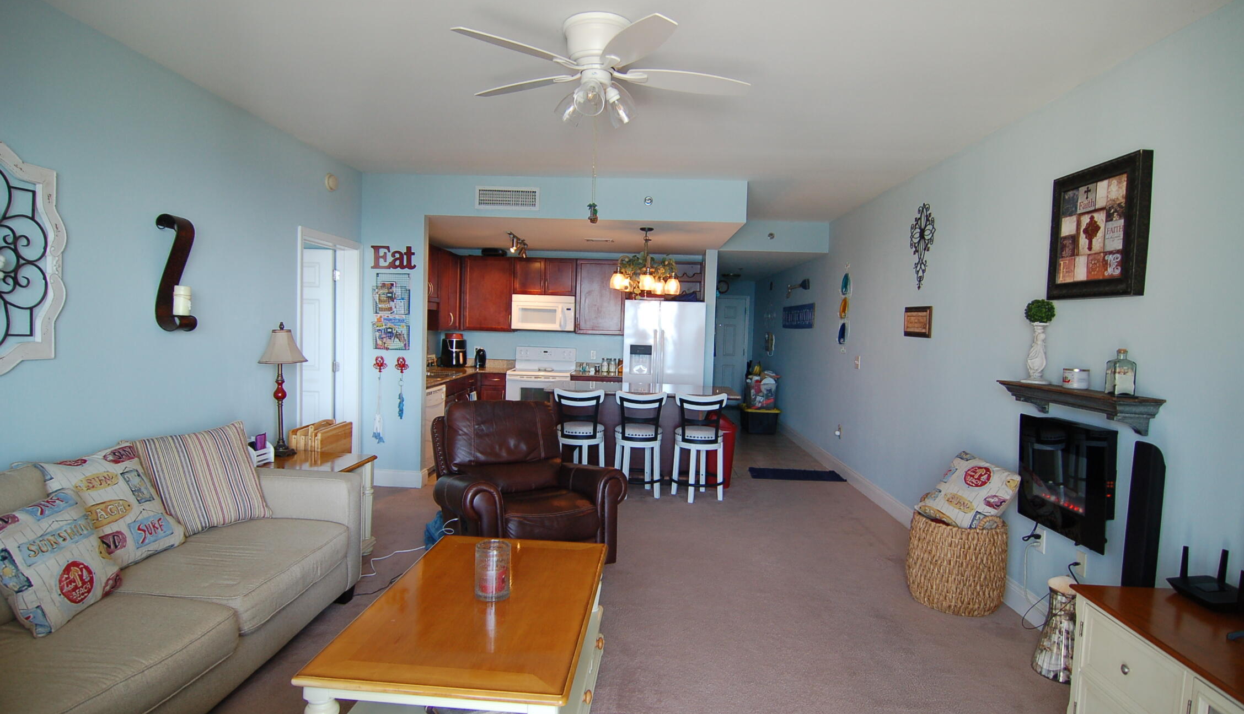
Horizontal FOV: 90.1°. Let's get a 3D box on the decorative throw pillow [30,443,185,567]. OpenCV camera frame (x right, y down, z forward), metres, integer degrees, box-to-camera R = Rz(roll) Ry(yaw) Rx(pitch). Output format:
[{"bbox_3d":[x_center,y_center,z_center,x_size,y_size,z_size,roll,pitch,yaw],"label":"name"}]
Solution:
[{"bbox_3d":[-2.095,0.613,2.540,0.150,0.490,0.500,-27,-1,6],"label":"decorative throw pillow"}]

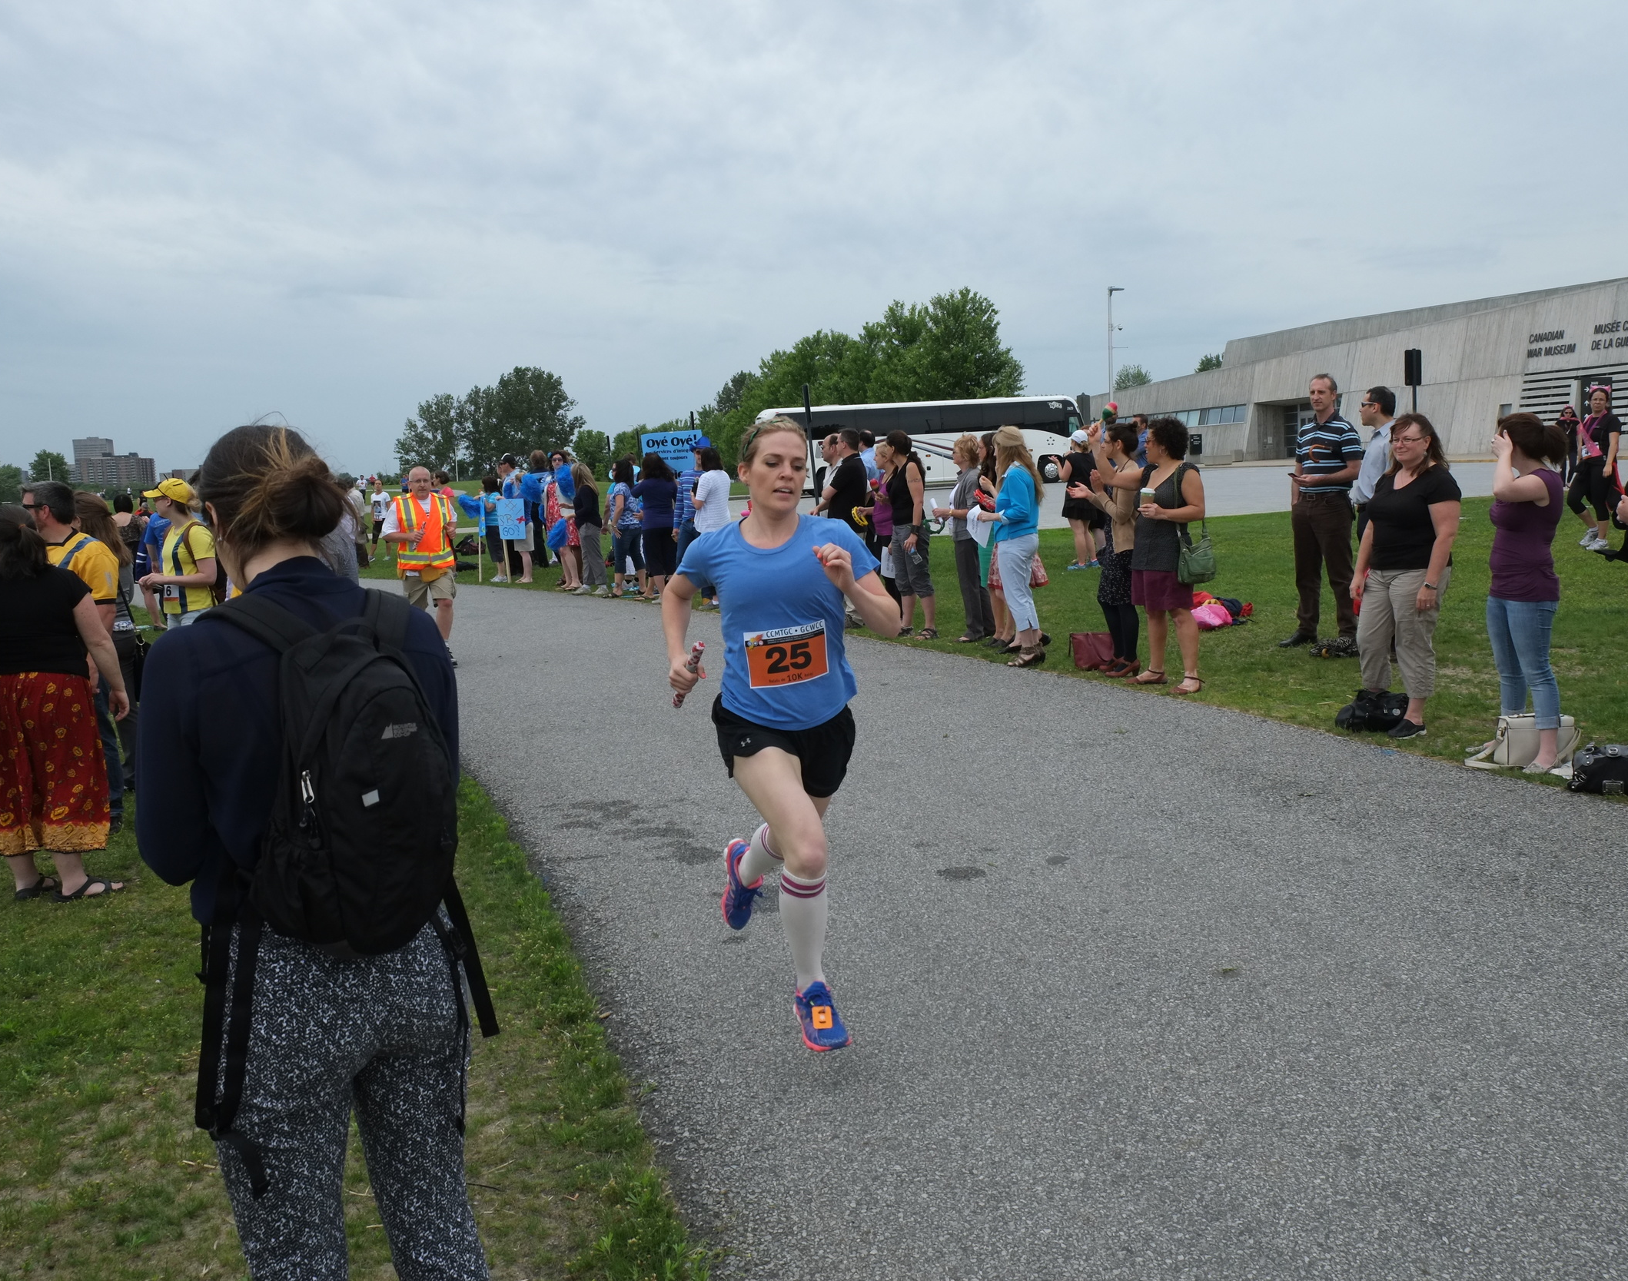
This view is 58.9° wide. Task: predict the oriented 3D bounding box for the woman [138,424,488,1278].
[{"bbox_3d":[-0.708,0.558,2.100,0.460,1.670,0.430,-8,9,-35],"label":"woman"}]

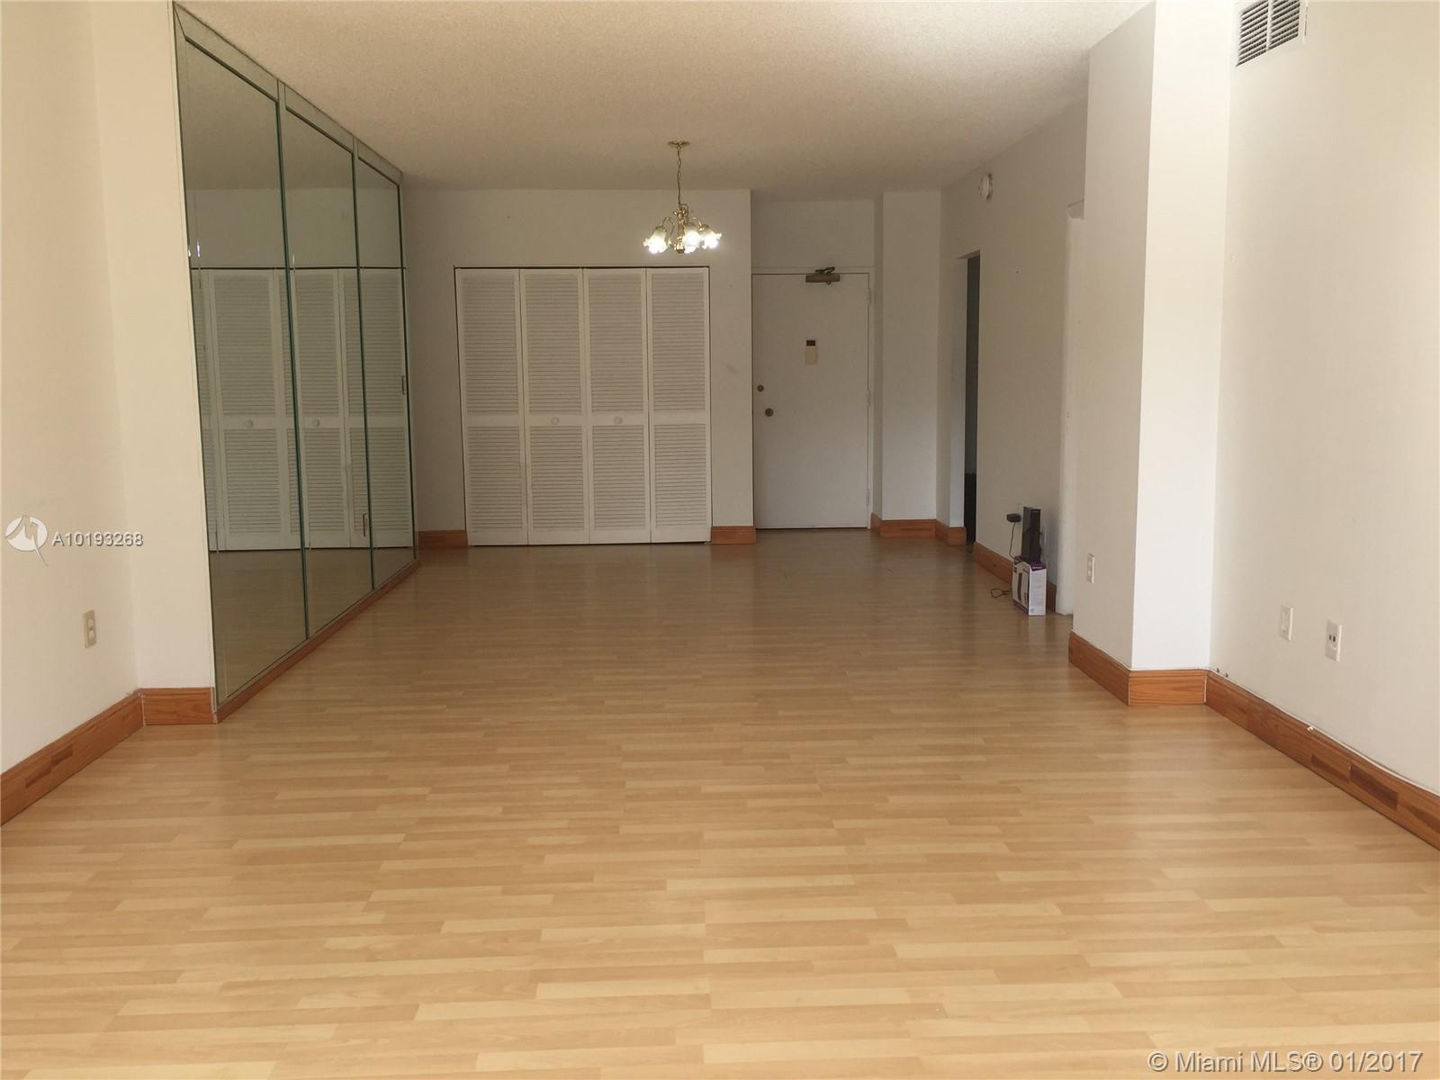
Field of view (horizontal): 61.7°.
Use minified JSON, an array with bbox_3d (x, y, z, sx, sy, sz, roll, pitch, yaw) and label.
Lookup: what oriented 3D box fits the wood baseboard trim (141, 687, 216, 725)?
[{"bbox_3d":[-2.032,0.625,4.559,0.277,0.138,0.020,-1,8,-2],"label":"wood baseboard trim"}]

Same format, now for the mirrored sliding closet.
[{"bbox_3d":[-1.998,-0.878,6.187,0.055,2.522,3.658,-1,8,-2],"label":"mirrored sliding closet"}]

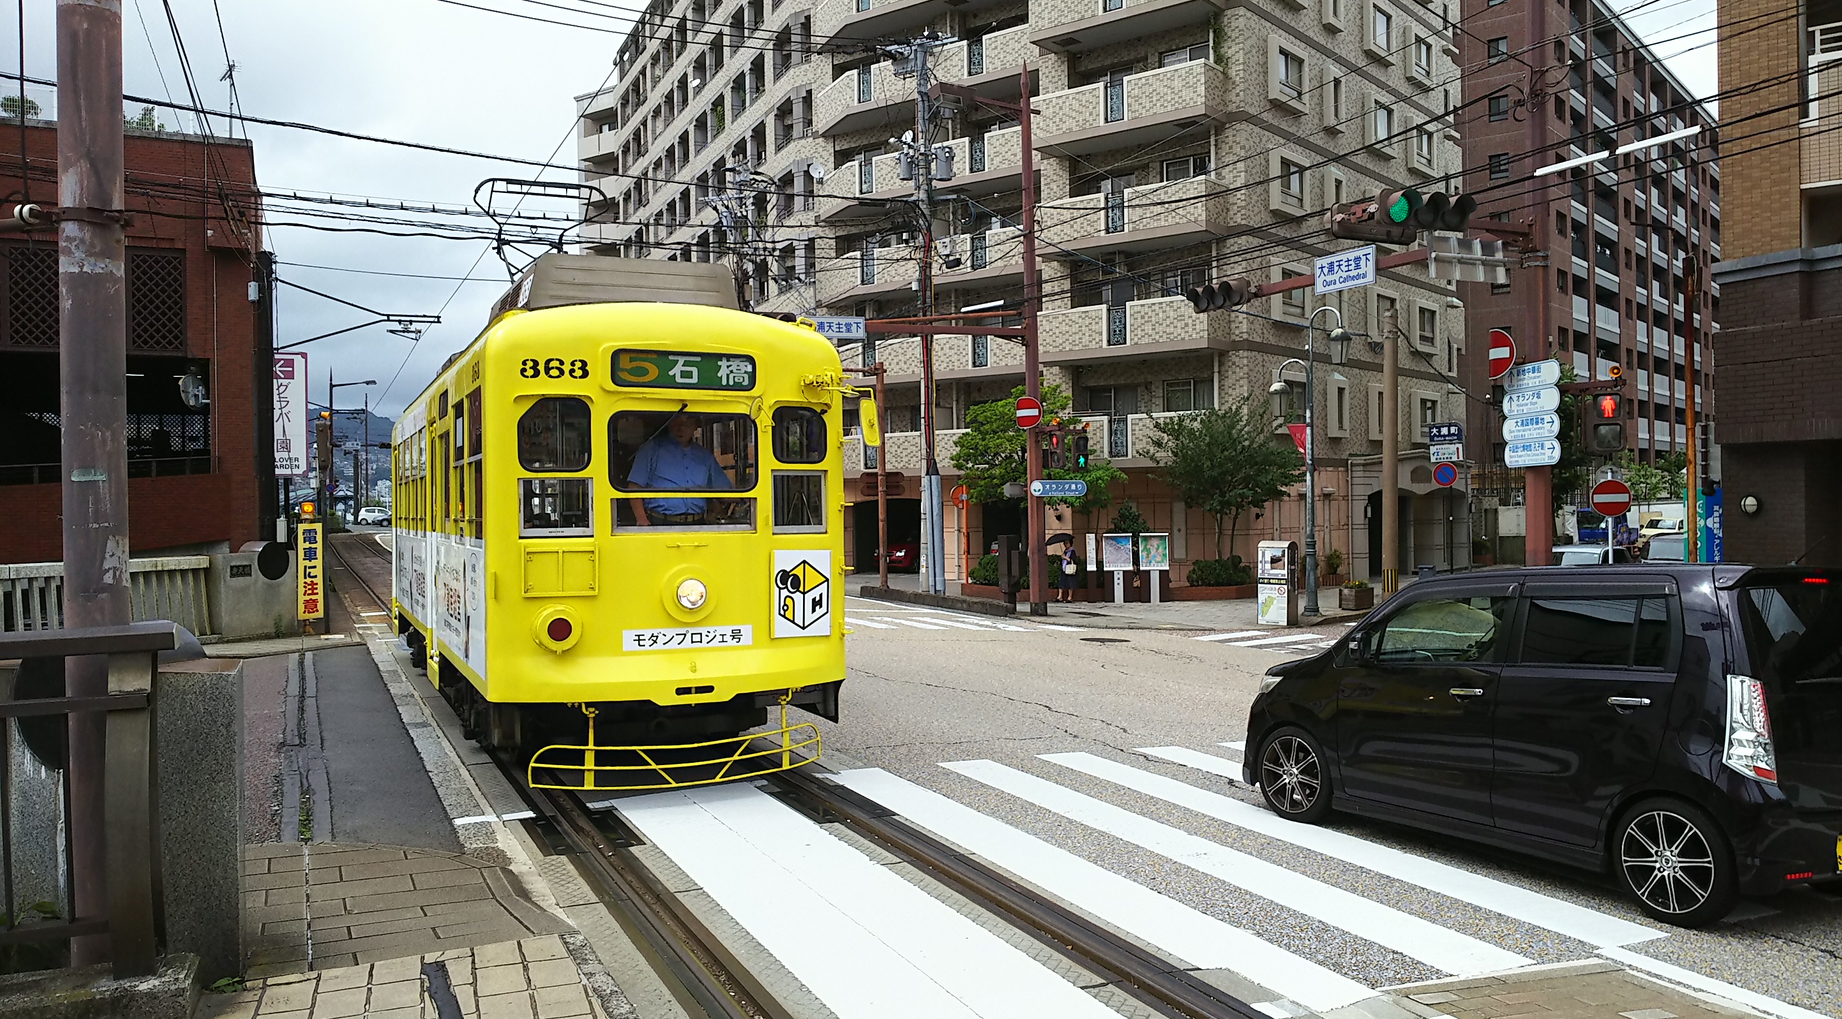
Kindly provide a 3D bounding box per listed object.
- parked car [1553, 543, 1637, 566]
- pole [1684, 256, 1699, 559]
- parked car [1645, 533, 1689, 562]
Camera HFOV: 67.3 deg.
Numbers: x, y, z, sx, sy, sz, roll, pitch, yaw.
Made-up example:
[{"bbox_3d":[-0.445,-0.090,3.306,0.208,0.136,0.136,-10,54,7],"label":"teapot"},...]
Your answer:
[{"bbox_3d":[13.344,1.473,27.500,1.620,1.480,3.900,0,1,38],"label":"parked car"},{"bbox_3d":[12.818,-1.141,23.000,0.170,6.211,0.170,-1,0,18],"label":"pole"},{"bbox_3d":[18.141,1.339,33.000,1.650,1.520,3.800,0,1,38],"label":"parked car"}]

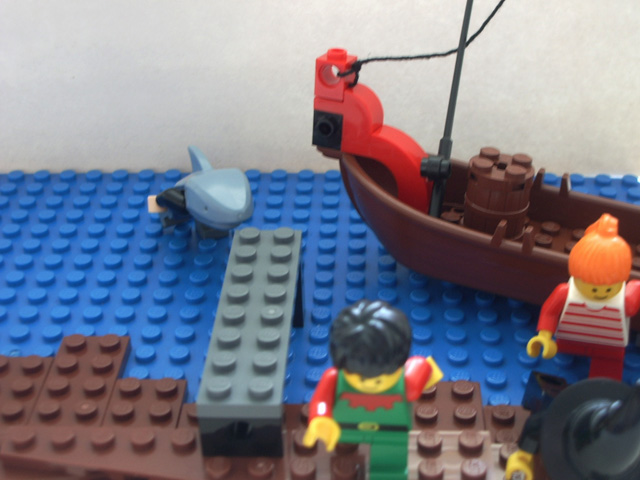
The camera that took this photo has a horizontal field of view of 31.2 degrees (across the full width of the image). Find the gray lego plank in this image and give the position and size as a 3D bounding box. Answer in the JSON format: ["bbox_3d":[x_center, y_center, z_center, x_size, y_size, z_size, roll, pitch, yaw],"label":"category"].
[{"bbox_3d":[-0.014,0.015,0.242,0.016,0.005,0.064,0,31,3],"label":"gray lego plank"}]

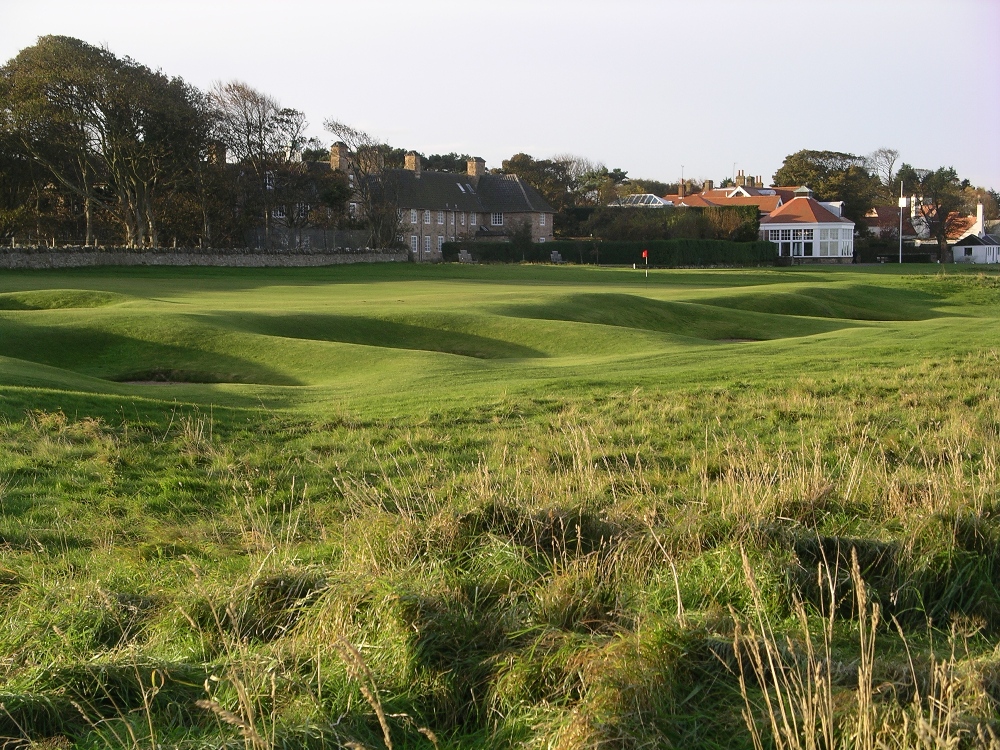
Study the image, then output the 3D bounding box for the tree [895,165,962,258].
[{"bbox_3d":[48.965,-18.455,275.415,7.420,10.920,7.420,0,3,0],"label":"tree"}]

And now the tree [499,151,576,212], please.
[{"bbox_3d":[4.543,-20.996,301.319,9.080,13.330,9.080,0,3,0],"label":"tree"}]

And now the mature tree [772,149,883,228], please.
[{"bbox_3d":[41.980,-21.968,311.282,13.330,14.250,12.660,0,3,0],"label":"mature tree"}]

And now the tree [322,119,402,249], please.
[{"bbox_3d":[-13.486,-18.085,237.384,7.530,14.100,7.160,0,3,0],"label":"tree"}]

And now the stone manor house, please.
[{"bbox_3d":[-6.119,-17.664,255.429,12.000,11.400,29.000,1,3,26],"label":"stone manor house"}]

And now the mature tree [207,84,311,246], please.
[{"bbox_3d":[-22.293,-18.737,223.332,8.860,16.850,8.420,0,3,0],"label":"mature tree"}]

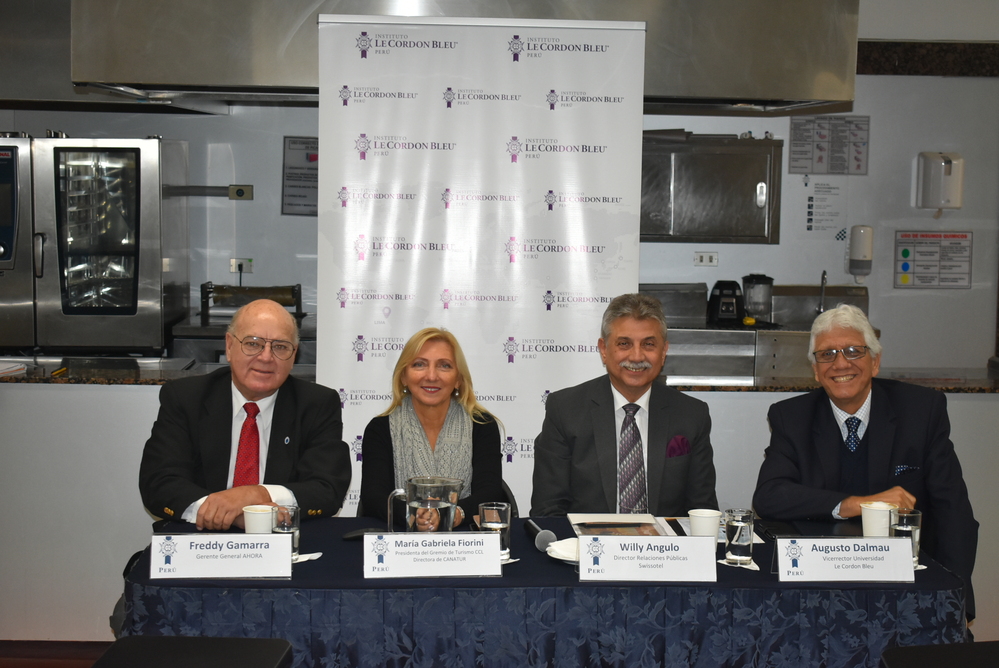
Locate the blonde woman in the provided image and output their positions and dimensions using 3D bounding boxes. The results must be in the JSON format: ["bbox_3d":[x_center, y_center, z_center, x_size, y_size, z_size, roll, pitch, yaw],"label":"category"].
[{"bbox_3d":[-0.178,0.600,4.079,0.430,1.200,0.720,1,6,0],"label":"blonde woman"}]

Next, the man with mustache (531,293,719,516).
[{"bbox_3d":[0.319,0.555,4.103,0.510,1.300,0.760,1,6,0],"label":"man with mustache"}]

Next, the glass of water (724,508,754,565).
[{"bbox_3d":[0.550,0.461,3.615,0.066,0.120,0.066,0,6,-4],"label":"glass of water"}]

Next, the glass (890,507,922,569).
[{"bbox_3d":[0.931,0.464,3.620,0.071,0.124,0.071,0,6,-4],"label":"glass"}]

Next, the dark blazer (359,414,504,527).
[{"bbox_3d":[-0.178,0.462,4.144,0.400,0.510,0.360,1,6,0],"label":"dark blazer"}]

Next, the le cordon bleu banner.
[{"bbox_3d":[-0.067,0.058,4.951,1.000,2.060,0.100,0,6,-4],"label":"le cordon bleu banner"}]

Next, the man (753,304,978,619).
[{"bbox_3d":[0.963,0.569,4.228,0.620,1.310,0.760,1,5,3],"label":"man"}]

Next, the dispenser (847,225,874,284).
[{"bbox_3d":[1.822,-0.402,8.000,0.115,0.295,0.115,1,6,-3],"label":"dispenser"}]

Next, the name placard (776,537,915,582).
[{"bbox_3d":[0.761,0.496,3.505,0.303,0.092,0.076,1,5,-3],"label":"name placard"}]

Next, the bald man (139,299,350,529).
[{"bbox_3d":[-0.647,0.549,4.128,0.560,1.300,0.750,1,5,-6],"label":"bald man"}]

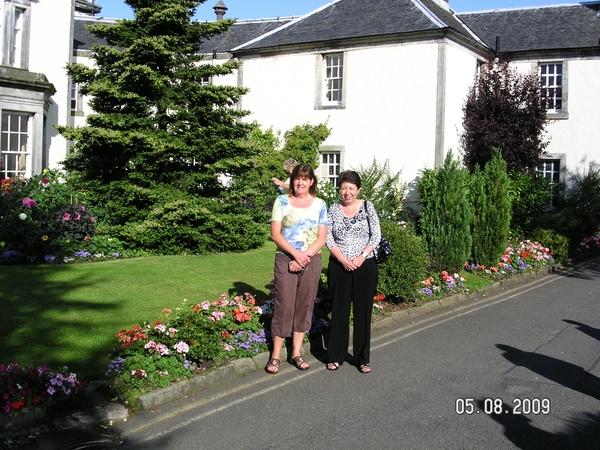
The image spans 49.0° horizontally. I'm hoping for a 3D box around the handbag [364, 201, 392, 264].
[{"bbox_3d":[0.646,0.070,5.420,0.150,0.500,0.280,4,5,34],"label":"handbag"}]

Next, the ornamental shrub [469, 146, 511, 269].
[{"bbox_3d":[3.107,-0.266,10.802,0.720,1.920,0.720,1,4,0],"label":"ornamental shrub"}]

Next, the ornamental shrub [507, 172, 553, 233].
[{"bbox_3d":[4.510,-0.212,12.913,1.000,1.550,0.900,1,4,0],"label":"ornamental shrub"}]

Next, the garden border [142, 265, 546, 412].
[{"bbox_3d":[1.656,0.937,8.046,0.200,0.130,9.210,5,6,37],"label":"garden border"}]

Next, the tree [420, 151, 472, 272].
[{"bbox_3d":[2.291,-0.237,10.298,0.800,1.900,0.800,1,4,0],"label":"tree"}]

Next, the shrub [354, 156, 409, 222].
[{"bbox_3d":[1.502,-0.318,12.003,1.100,1.700,1.000,1,4,0],"label":"shrub"}]

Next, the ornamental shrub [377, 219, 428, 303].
[{"bbox_3d":[1.199,0.380,7.847,0.680,1.000,0.680,1,4,0],"label":"ornamental shrub"}]

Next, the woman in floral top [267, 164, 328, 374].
[{"bbox_3d":[-0.020,0.345,5.349,0.500,1.640,0.340,1,4,-3],"label":"woman in floral top"}]

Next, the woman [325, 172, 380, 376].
[{"bbox_3d":[0.427,0.380,5.362,0.450,1.590,0.330,2,4,7],"label":"woman"}]

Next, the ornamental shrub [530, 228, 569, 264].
[{"bbox_3d":[4.509,0.319,11.895,0.700,0.650,0.650,1,4,0],"label":"ornamental shrub"}]

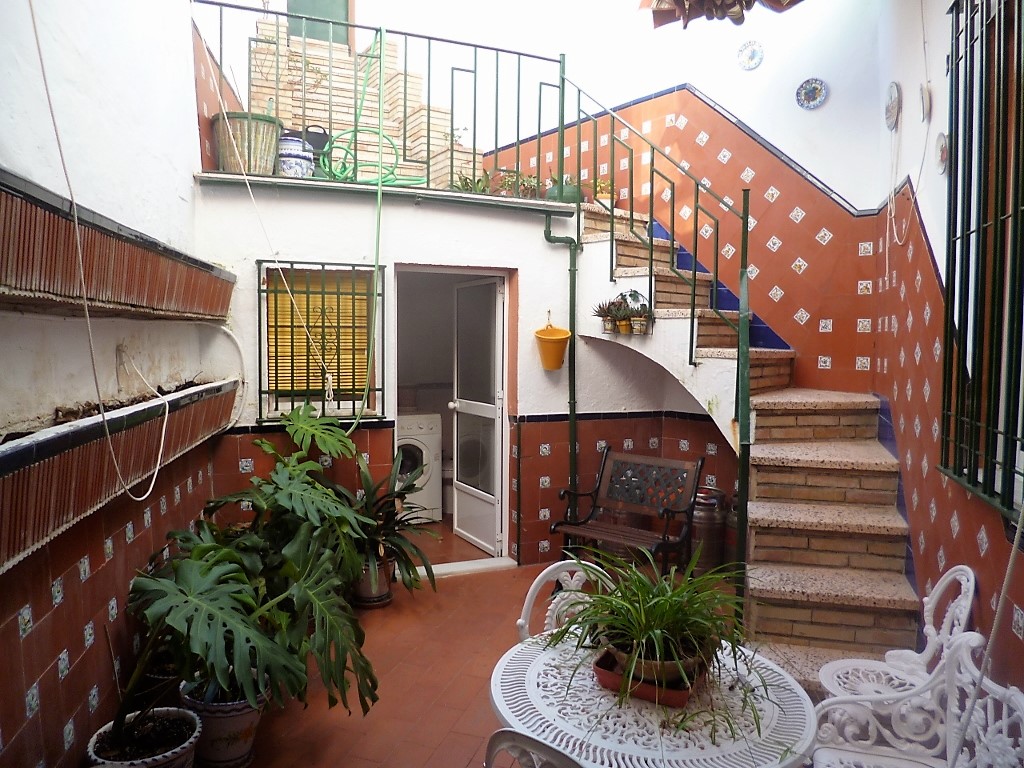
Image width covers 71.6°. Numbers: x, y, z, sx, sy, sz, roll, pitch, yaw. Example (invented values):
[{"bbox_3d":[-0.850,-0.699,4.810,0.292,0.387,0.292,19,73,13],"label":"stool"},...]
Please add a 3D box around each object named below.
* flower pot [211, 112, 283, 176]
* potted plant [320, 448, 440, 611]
[{"bbox_3d":[-1.488,-1.294,4.002,0.397,0.345,0.397,-1,3,-22],"label":"flower pot"},{"bbox_3d":[-0.759,0.802,4.061,0.610,0.840,0.580,0,3,0],"label":"potted plant"}]

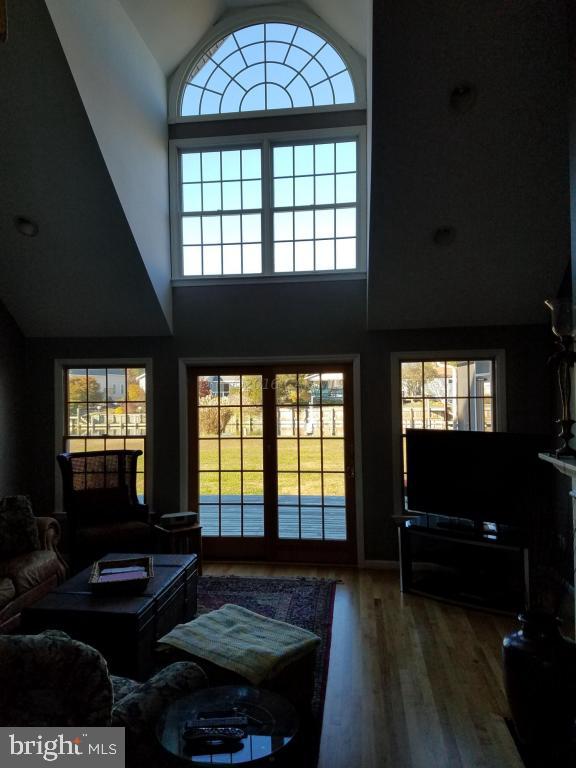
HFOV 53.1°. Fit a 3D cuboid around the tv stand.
[{"bbox_3d":[1.596,1.562,5.029,1.117,0.570,0.460,-2,-2,40],"label":"tv stand"}]

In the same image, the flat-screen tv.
[{"bbox_3d":[1.647,0.803,5.065,1.314,0.768,0.090,-2,-2,41],"label":"flat-screen tv"}]

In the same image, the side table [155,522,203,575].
[{"bbox_3d":[-1.074,1.646,5.648,0.360,0.500,0.400,0,-1,-34],"label":"side table"}]

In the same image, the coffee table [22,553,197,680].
[{"bbox_3d":[-1.159,1.614,4.041,0.730,0.500,1.290,-1,-1,7],"label":"coffee table"}]

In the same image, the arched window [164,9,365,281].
[{"bbox_3d":[-0.234,-2.505,6.121,2.095,2.899,0.140,-1,-1,7],"label":"arched window"}]

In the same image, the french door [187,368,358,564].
[{"bbox_3d":[-0.178,0.827,6.060,1.793,2.090,0.120,-1,-1,7],"label":"french door"}]

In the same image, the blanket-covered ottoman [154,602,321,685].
[{"bbox_3d":[-0.269,1.591,3.151,0.730,0.410,0.540,-2,-2,42],"label":"blanket-covered ottoman"}]

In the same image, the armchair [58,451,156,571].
[{"bbox_3d":[-1.743,1.303,5.537,0.770,1.200,0.780,0,-1,-28],"label":"armchair"}]

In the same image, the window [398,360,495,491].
[{"bbox_3d":[1.628,0.528,5.829,0.949,1.570,0.120,-1,-1,7],"label":"window"}]

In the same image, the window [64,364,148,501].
[{"bbox_3d":[-1.989,0.592,6.303,0.965,1.560,0.120,-1,-1,7],"label":"window"}]

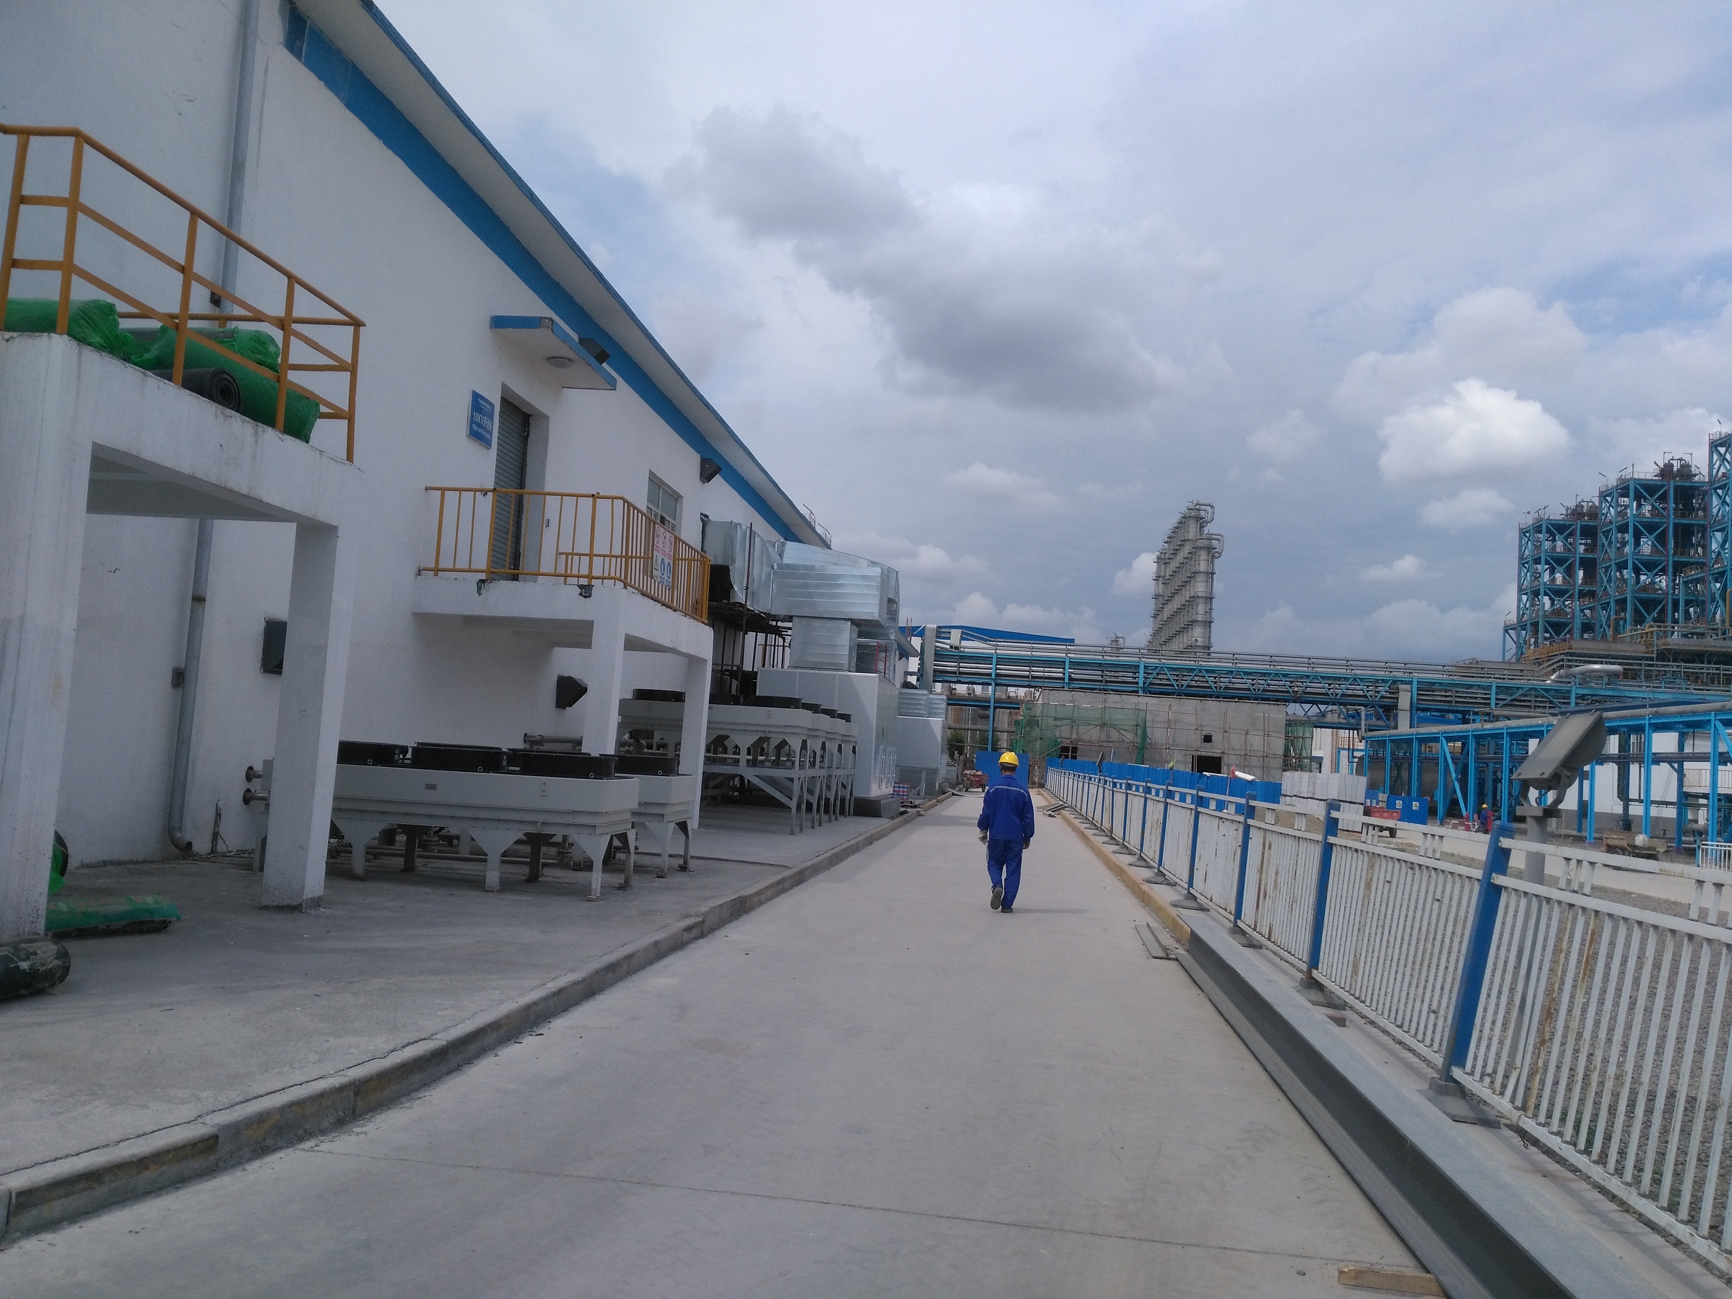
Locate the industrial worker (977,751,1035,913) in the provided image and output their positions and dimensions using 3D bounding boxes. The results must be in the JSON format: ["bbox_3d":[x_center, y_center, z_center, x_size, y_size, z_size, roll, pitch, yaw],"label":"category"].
[{"bbox_3d":[1.524,1.988,15.250,0.610,1.750,0.500,3,-4,6],"label":"industrial worker"}]

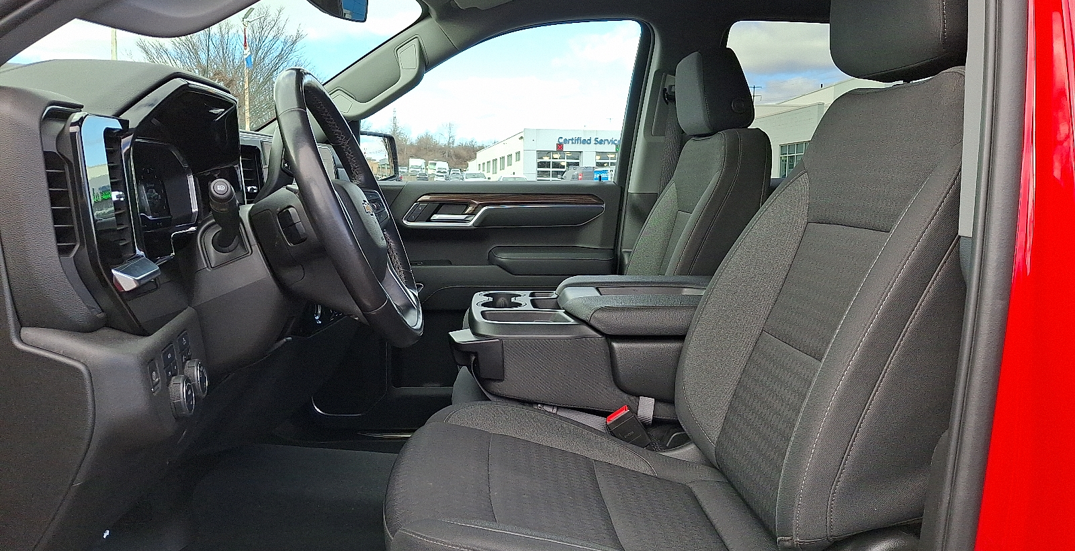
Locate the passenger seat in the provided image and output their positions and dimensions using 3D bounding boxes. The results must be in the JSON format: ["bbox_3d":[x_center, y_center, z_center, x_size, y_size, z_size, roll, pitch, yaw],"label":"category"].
[{"bbox_3d":[0.302,-0.158,1.794,0.360,0.690,0.520,0,7,-2],"label":"passenger seat"}]

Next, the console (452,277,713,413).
[{"bbox_3d":[0.081,0.121,1.483,0.473,0.203,0.380,0,7,-3],"label":"console"}]

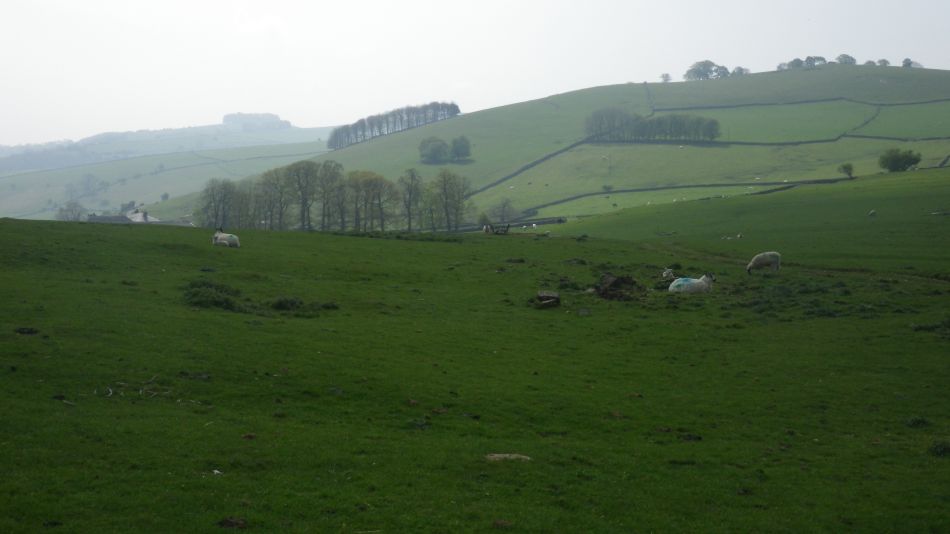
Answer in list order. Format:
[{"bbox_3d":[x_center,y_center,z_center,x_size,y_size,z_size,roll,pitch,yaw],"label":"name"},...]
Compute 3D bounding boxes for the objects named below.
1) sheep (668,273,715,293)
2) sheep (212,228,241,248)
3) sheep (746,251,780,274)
[{"bbox_3d":[5.840,0.438,28.500,1.200,0.570,0.500,0,2,-10],"label":"sheep"},{"bbox_3d":[-8.457,-0.970,36.000,1.080,0.680,0.470,-2,3,-35],"label":"sheep"},{"bbox_3d":[9.273,-0.121,34.000,1.100,0.780,0.420,1,2,16],"label":"sheep"}]

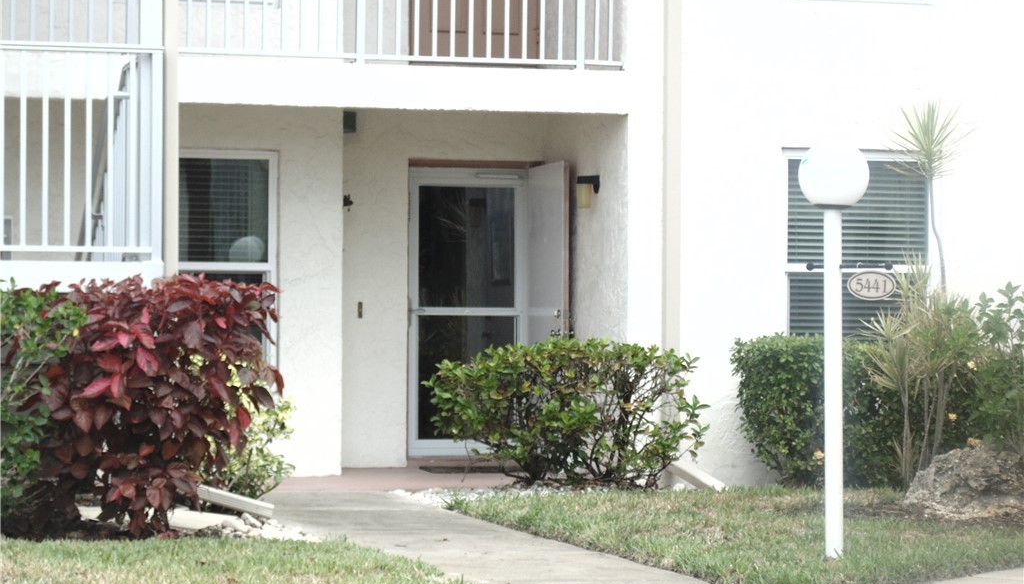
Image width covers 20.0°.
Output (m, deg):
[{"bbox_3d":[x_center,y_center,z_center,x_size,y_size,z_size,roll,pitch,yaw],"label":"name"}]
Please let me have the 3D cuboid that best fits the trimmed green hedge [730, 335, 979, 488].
[{"bbox_3d":[2.285,0.793,19.400,1.720,1.000,0.820,0,0,-20],"label":"trimmed green hedge"}]

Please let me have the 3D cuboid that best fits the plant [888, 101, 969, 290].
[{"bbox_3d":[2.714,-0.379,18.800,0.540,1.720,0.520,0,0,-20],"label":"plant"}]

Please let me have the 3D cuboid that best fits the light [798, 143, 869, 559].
[{"bbox_3d":[1.597,0.291,14.400,0.355,2.060,0.355,0,0,6],"label":"light"}]

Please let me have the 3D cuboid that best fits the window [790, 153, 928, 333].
[{"bbox_3d":[2.350,-0.175,19.887,1.100,1.500,0.100,0,0,-20],"label":"window"}]

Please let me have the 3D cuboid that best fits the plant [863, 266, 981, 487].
[{"bbox_3d":[2.629,0.539,18.700,0.740,1.410,0.700,0,0,-20],"label":"plant"}]

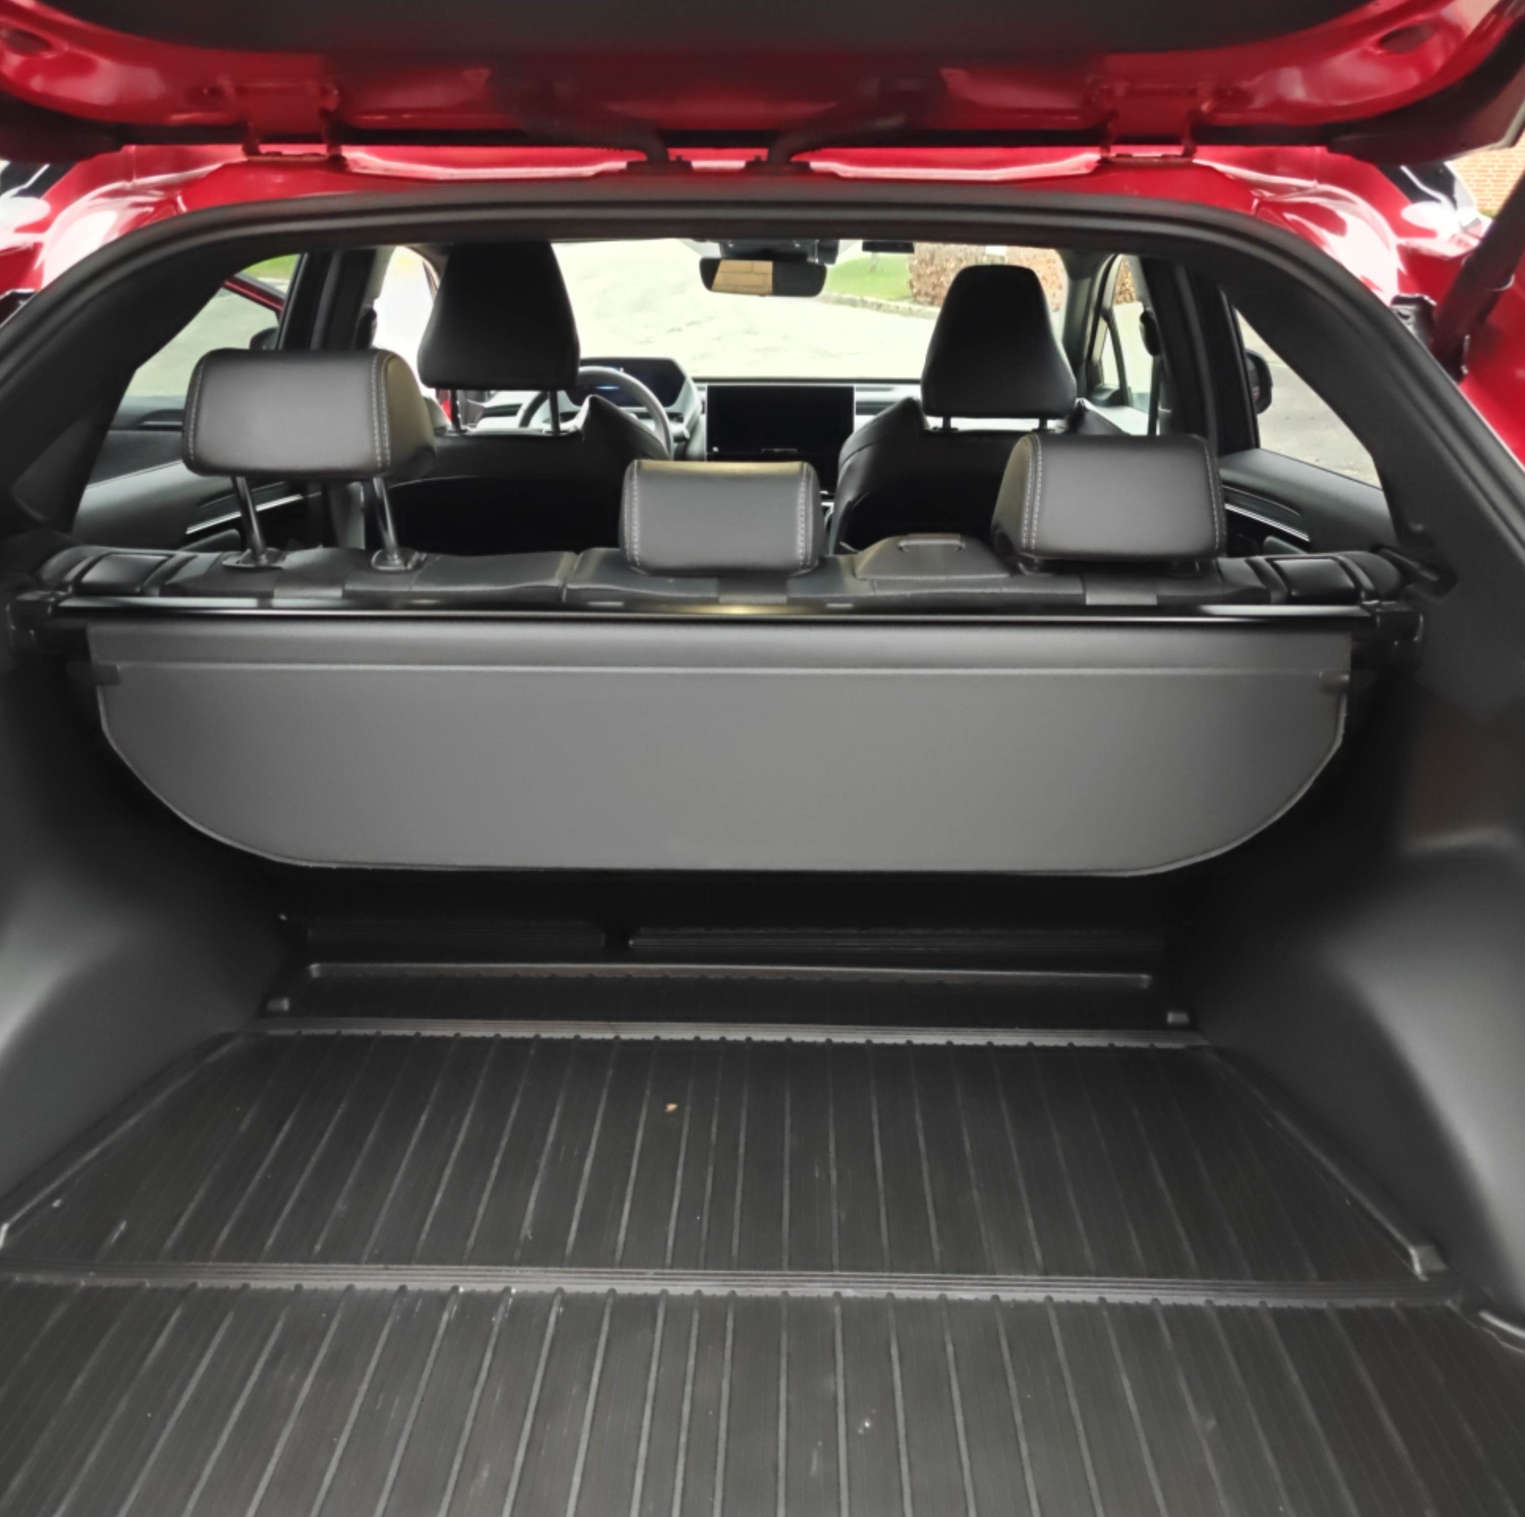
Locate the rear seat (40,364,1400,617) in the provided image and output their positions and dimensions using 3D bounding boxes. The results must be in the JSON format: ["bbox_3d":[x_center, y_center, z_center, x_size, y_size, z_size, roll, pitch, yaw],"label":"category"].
[{"bbox_3d":[-0.031,-0.045,1.663,1.310,0.960,0.840,0,22,2],"label":"rear seat"}]

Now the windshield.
[{"bbox_3d":[0.009,-1.094,3.010,1.380,0.160,0.940,0,-8,2],"label":"windshield"}]

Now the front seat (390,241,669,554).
[{"bbox_3d":[-0.394,-0.394,2.515,0.530,1.090,0.820,0,22,2],"label":"front seat"}]

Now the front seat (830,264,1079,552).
[{"bbox_3d":[0.378,-0.375,2.500,0.530,1.060,0.820,0,22,2],"label":"front seat"}]

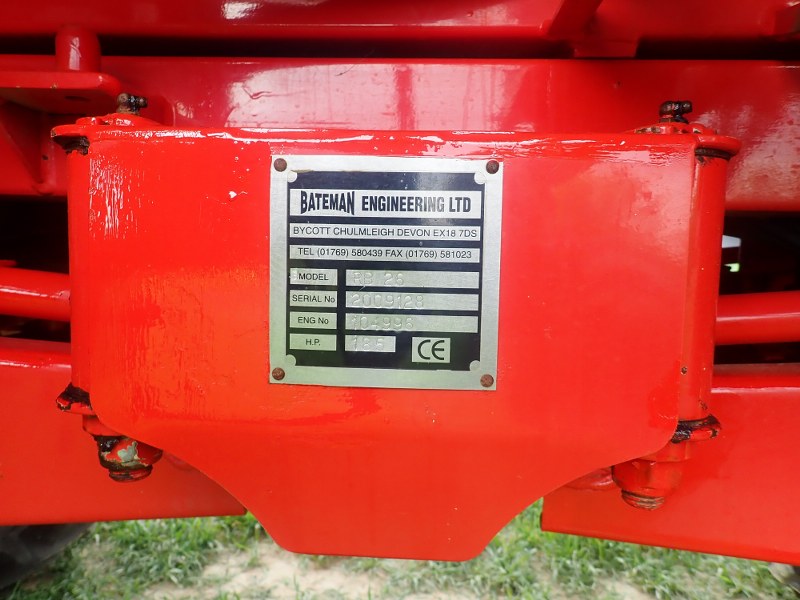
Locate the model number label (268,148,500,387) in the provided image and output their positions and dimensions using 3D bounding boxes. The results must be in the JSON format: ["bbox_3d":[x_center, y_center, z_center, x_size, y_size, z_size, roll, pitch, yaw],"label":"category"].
[{"bbox_3d":[-0.006,-0.011,0.253,0.100,0.100,0.002,1,3,0],"label":"model number label"}]

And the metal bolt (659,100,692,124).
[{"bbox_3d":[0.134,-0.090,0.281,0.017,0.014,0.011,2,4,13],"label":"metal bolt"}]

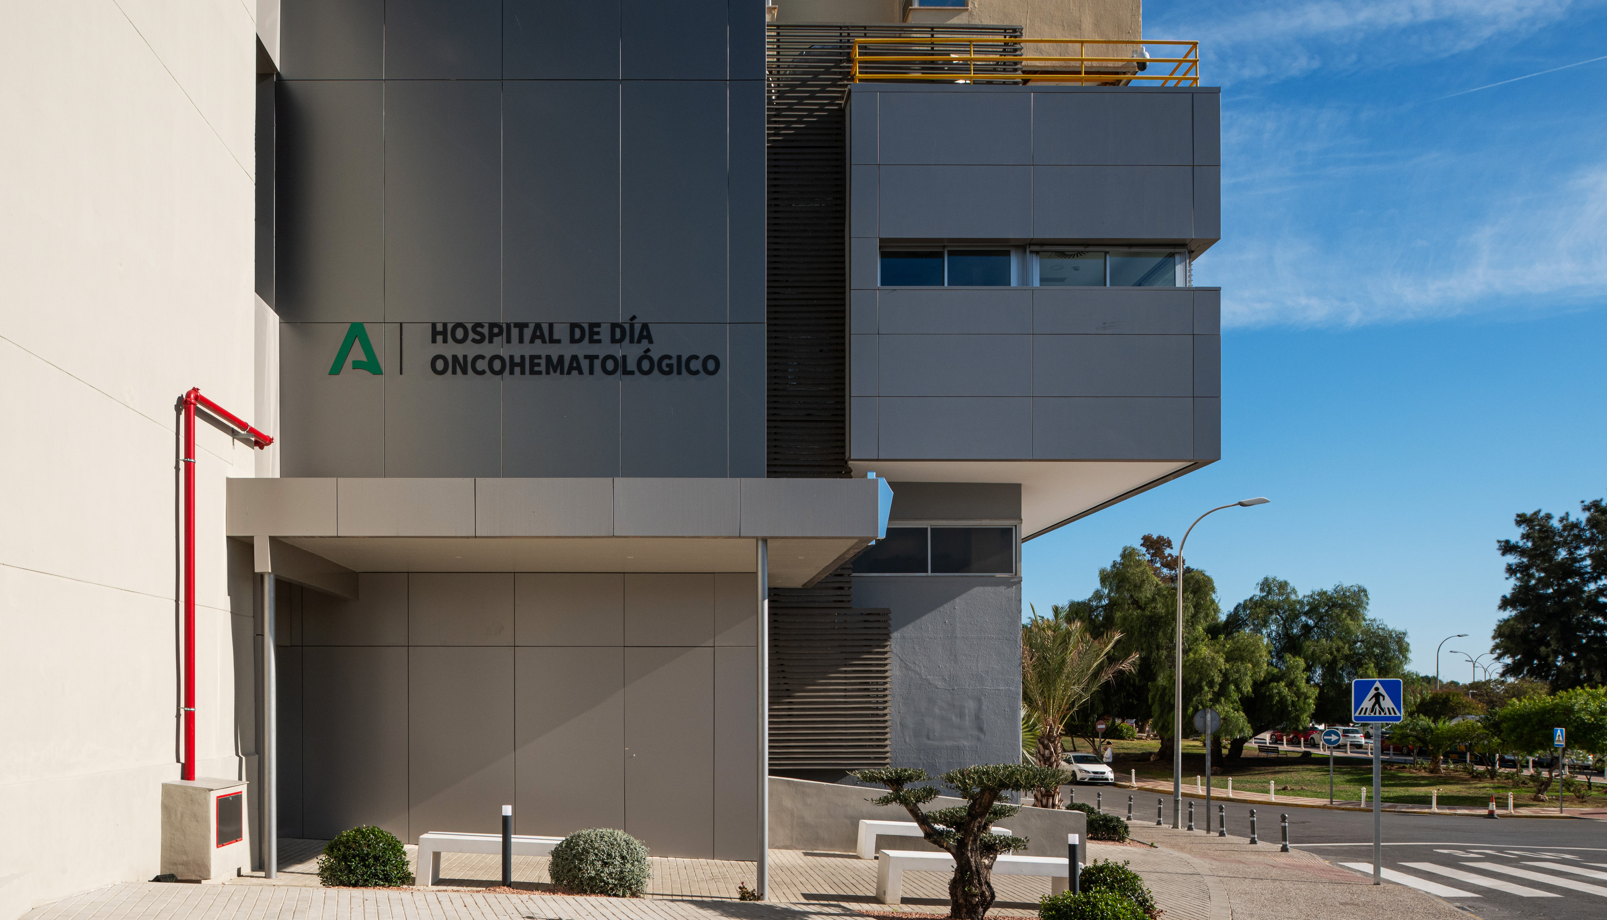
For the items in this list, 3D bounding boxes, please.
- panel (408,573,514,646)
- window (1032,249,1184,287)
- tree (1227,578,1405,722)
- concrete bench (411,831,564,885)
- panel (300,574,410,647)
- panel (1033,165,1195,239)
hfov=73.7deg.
[{"bbox_3d":[-3.542,1.549,11.125,1.099,0.755,0.050,0,0,0],"label":"panel"},{"bbox_3d":[3.517,-2.205,12.390,1.751,0.471,0.080,0,0,0],"label":"window"},{"bbox_3d":[32.474,12.916,68.000,11.500,11.000,10.500,0,0,0],"label":"tree"},{"bbox_3d":[-2.610,3.730,9.950,1.850,0.460,0.420,0,0,0],"label":"concrete bench"},{"bbox_3d":[-5.230,1.740,12.525,1.245,0.872,0.050,0,0,0],"label":"panel"},{"bbox_3d":[4.032,-3.356,13.930,2.101,0.962,0.060,0,0,0],"label":"panel"}]

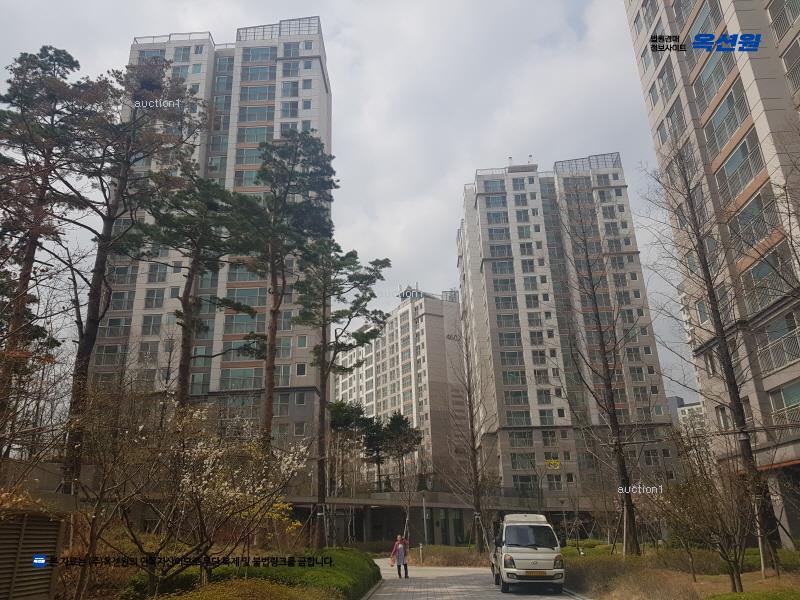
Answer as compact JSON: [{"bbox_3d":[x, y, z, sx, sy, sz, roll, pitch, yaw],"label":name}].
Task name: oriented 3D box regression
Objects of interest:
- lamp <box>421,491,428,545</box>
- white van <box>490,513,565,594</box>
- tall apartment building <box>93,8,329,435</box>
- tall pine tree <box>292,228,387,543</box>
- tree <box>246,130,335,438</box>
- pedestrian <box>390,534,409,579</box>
[{"bbox_3d":[1.559,13.566,36.015,0.400,4.050,0.400,-2,-21,0],"label":"lamp"},{"bbox_3d":[3.780,7.903,18.926,1.740,2.100,5.100,-3,-21,3],"label":"white van"},{"bbox_3d":[-20.104,-4.009,69.907,23.245,60.469,12.500,-3,-20,1],"label":"tall apartment building"},{"bbox_3d":[-2.790,3.890,26.383,4.400,14.617,4.300,-3,-20,1],"label":"tall pine tree"},{"bbox_3d":[-3.939,0.247,21.408,3.400,15.100,3.400,-2,-21,0],"label":"tree"},{"bbox_3d":[-0.025,10.449,24.460,0.650,1.600,0.400,-2,-21,0],"label":"pedestrian"}]

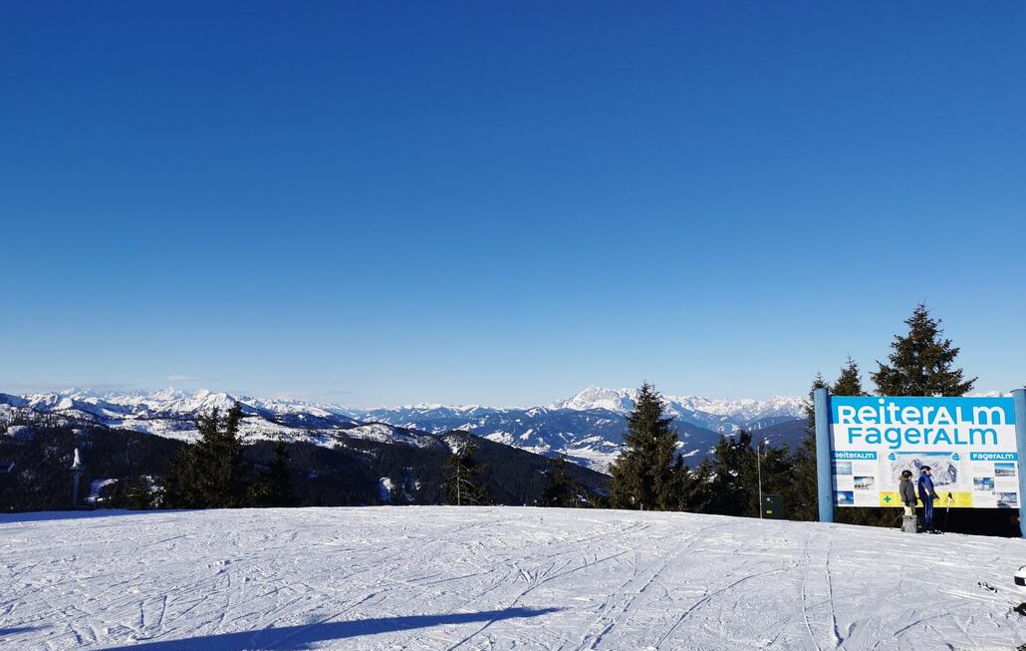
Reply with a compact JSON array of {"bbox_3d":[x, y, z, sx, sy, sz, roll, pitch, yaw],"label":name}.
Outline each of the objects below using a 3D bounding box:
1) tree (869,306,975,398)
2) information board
[{"bbox_3d":[14.246,3.229,27.816,4.516,8.046,4.516,0,-6,0],"label":"tree"},{"bbox_3d":[11.464,3.517,22.308,5.217,3.098,0.150,0,-6,0],"label":"information board"}]

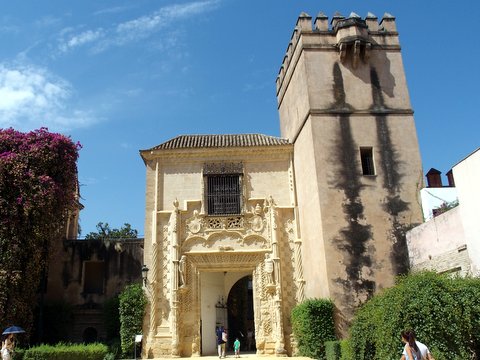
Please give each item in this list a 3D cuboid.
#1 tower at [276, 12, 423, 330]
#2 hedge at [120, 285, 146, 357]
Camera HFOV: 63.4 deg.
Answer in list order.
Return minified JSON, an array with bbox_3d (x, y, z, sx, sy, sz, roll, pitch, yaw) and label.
[{"bbox_3d":[6.747,0.008,23.924,6.294,19.220,7.100,-1,-19,-6],"label":"tower"},{"bbox_3d":[-5.985,8.047,22.276,1.446,4.092,1.400,-2,-19,-1],"label":"hedge"}]

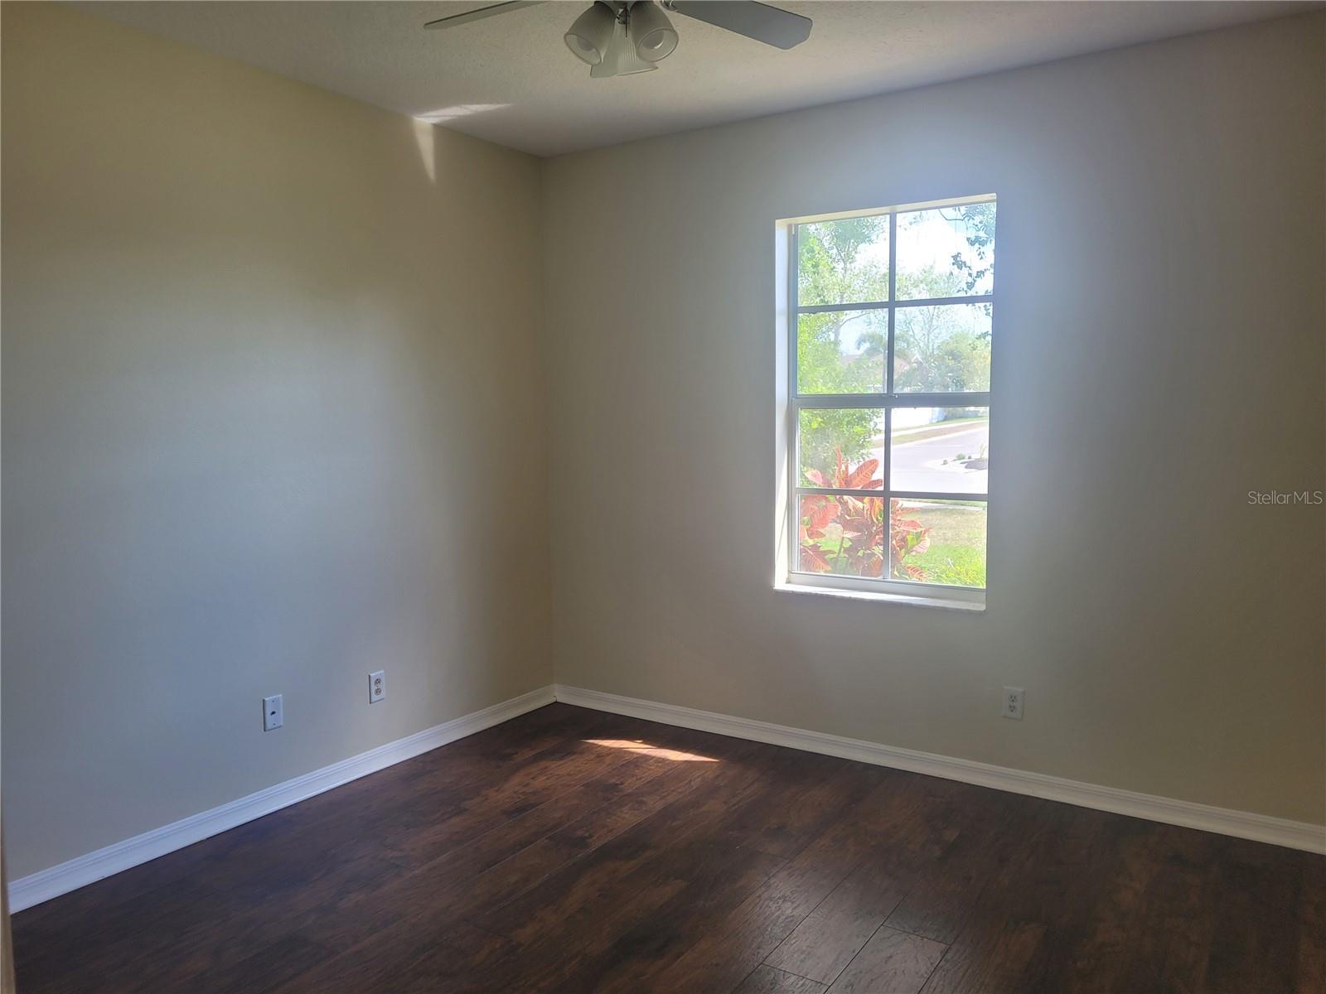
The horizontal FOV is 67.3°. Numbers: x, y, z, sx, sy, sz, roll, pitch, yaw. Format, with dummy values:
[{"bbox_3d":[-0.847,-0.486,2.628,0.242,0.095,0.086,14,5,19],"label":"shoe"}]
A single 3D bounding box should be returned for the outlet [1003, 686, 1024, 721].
[{"bbox_3d":[1.276,0.755,3.635,0.074,0.118,0.008,3,6,33],"label":"outlet"}]

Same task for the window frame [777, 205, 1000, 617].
[{"bbox_3d":[0.860,-0.354,3.891,0.870,1.500,0.130,3,6,33],"label":"window frame"}]

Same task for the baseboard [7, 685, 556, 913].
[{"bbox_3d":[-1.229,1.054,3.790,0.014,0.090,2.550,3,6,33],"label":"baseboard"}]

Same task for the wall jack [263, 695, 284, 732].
[{"bbox_3d":[-1.383,0.768,3.540,0.008,0.118,0.074,3,6,33],"label":"wall jack"}]

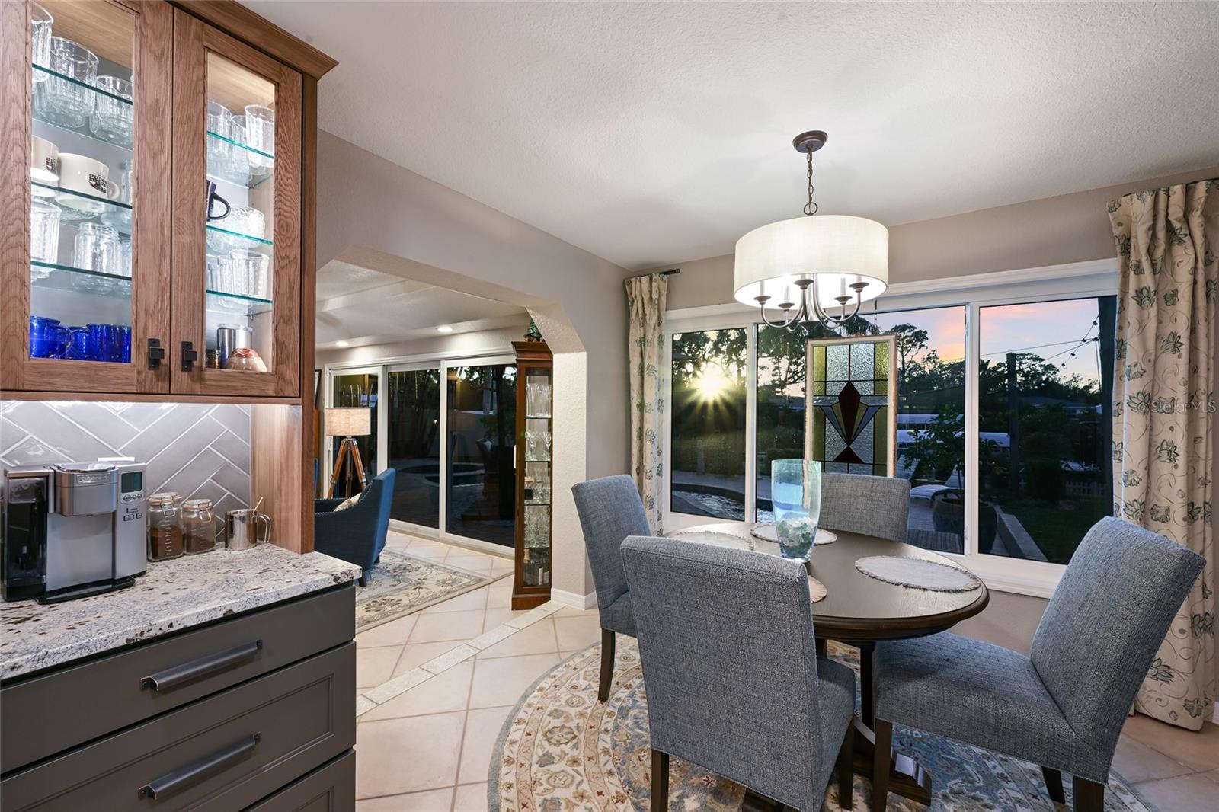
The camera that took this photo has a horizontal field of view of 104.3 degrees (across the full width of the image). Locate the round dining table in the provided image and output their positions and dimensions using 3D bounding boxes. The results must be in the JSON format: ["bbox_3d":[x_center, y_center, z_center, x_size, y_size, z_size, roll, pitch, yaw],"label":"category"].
[{"bbox_3d":[0.776,1.005,1.946,1.220,0.762,1.220,0,0,35],"label":"round dining table"}]

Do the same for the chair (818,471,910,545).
[{"bbox_3d":[1.211,0.887,2.363,0.475,1.000,0.710,0,0,35],"label":"chair"}]

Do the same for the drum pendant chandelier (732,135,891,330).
[{"bbox_3d":[0.789,-0.676,1.863,0.553,0.741,0.553,0,0,35],"label":"drum pendant chandelier"}]

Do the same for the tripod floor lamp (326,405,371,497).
[{"bbox_3d":[-2.626,0.692,4.747,0.640,1.360,0.600,1,0,-29],"label":"tripod floor lamp"}]

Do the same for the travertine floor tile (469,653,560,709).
[{"bbox_3d":[-0.460,1.383,2.400,0.437,0.010,0.437,1,0,-11],"label":"travertine floor tile"}]

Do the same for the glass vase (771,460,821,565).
[{"bbox_3d":[0.774,0.428,1.953,0.195,0.395,0.195,0,0,35],"label":"glass vase"}]

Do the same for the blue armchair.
[{"bbox_3d":[-2.185,0.961,3.803,0.780,0.820,0.700,1,0,-16],"label":"blue armchair"}]

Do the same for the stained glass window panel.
[{"bbox_3d":[1.417,0.114,2.812,0.484,1.031,0.035,0,0,35],"label":"stained glass window panel"}]

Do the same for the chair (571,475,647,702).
[{"bbox_3d":[0.259,0.879,2.303,0.710,1.000,0.475,0,0,28],"label":"chair"}]

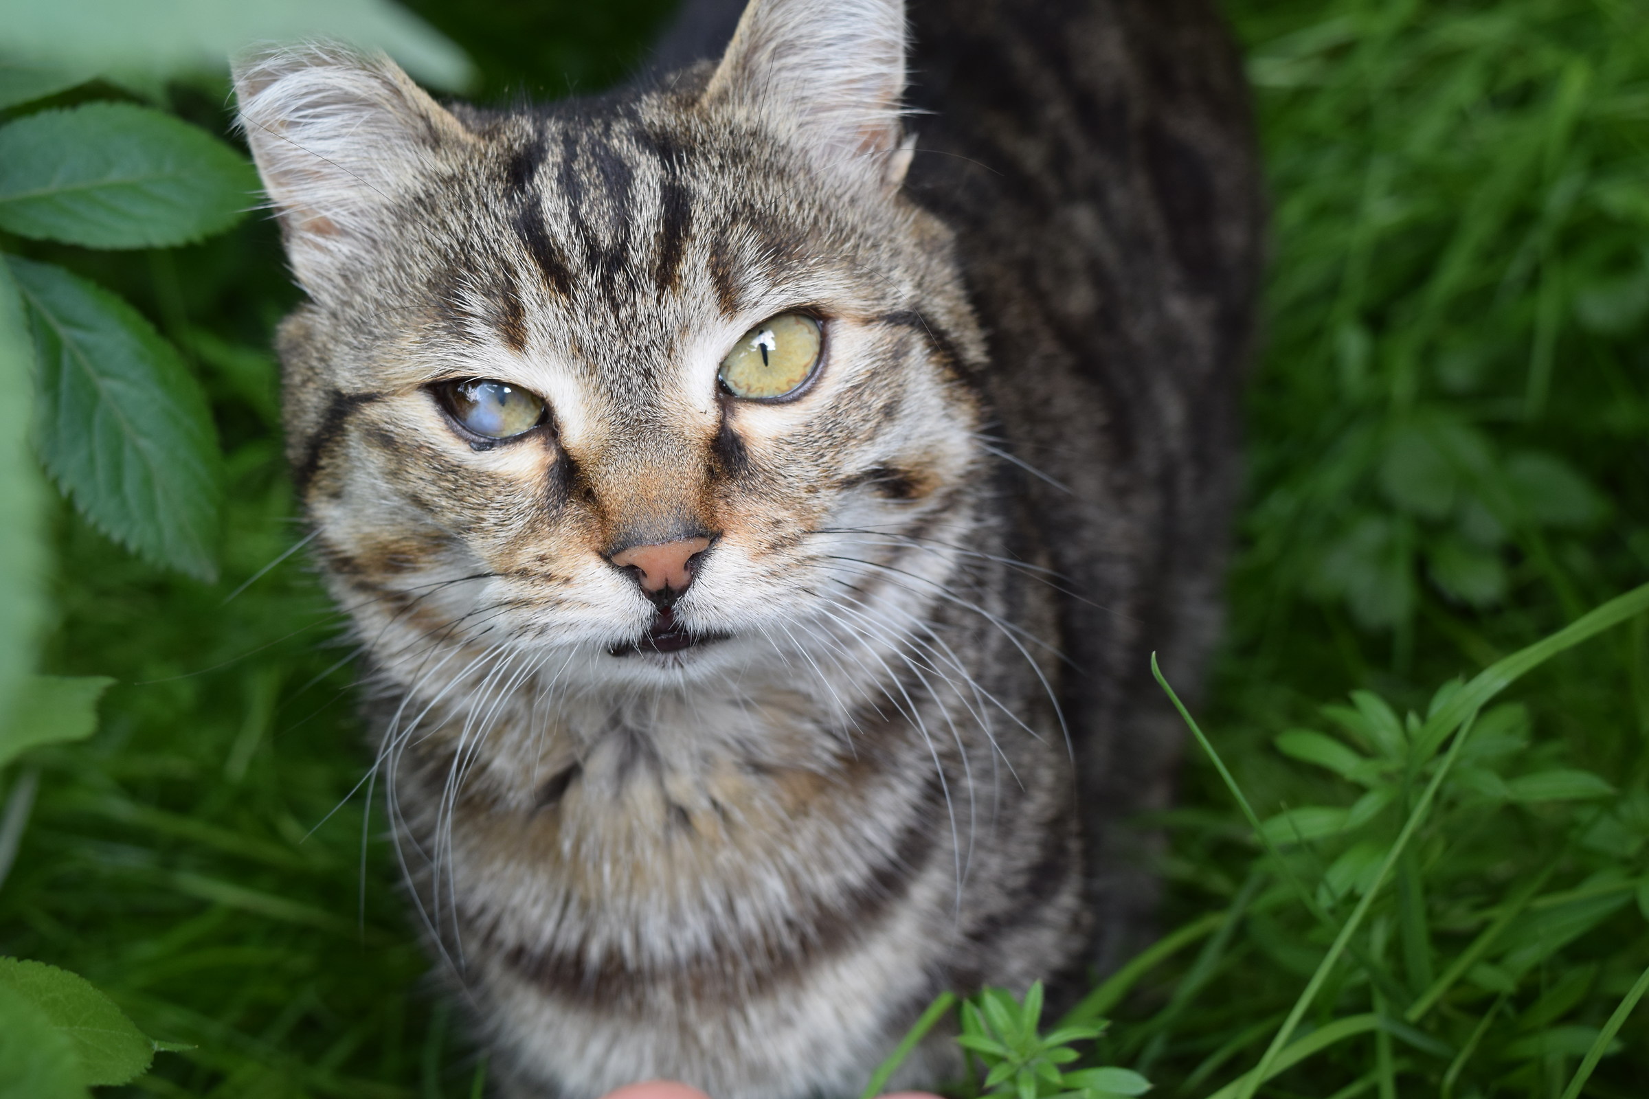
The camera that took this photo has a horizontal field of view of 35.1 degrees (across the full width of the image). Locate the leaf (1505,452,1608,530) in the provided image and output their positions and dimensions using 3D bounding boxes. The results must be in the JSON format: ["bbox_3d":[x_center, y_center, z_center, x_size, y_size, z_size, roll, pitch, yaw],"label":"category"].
[{"bbox_3d":[0.187,-0.015,0.670,0.028,0.006,0.022,23,55,17],"label":"leaf"}]

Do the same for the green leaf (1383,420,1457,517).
[{"bbox_3d":[0.153,-0.021,0.670,0.022,0.006,0.028,-20,54,-15],"label":"green leaf"}]

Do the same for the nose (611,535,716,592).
[{"bbox_3d":[-0.026,0.002,0.411,0.017,0.009,0.010,-11,9,0],"label":"nose"}]

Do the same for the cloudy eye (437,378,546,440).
[{"bbox_3d":[-0.055,-0.023,0.434,0.018,0.011,0.010,-10,6,9],"label":"cloudy eye"}]

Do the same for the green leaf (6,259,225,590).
[{"bbox_3d":[-0.134,-0.025,0.490,0.034,0.074,0.012,-34,9,-11],"label":"green leaf"}]

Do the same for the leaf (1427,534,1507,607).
[{"bbox_3d":[0.164,0.006,0.665,0.022,0.006,0.024,-15,53,-11],"label":"leaf"}]

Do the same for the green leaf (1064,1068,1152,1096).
[{"bbox_3d":[0.047,0.090,0.440,0.015,0.003,0.005,9,60,2],"label":"green leaf"}]

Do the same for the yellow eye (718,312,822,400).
[{"bbox_3d":[-0.009,-0.032,0.434,0.018,0.015,0.011,-11,6,-6],"label":"yellow eye"}]

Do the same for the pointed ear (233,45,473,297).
[{"bbox_3d":[-0.084,-0.067,0.456,0.040,0.024,0.045,-30,78,21],"label":"pointed ear"}]

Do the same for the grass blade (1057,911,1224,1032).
[{"bbox_3d":[0.062,0.082,0.510,0.043,0.008,0.007,-40,49,-12],"label":"grass blade"}]

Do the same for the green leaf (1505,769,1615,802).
[{"bbox_3d":[0.145,0.047,0.515,0.022,0.004,0.006,3,51,-1],"label":"green leaf"}]

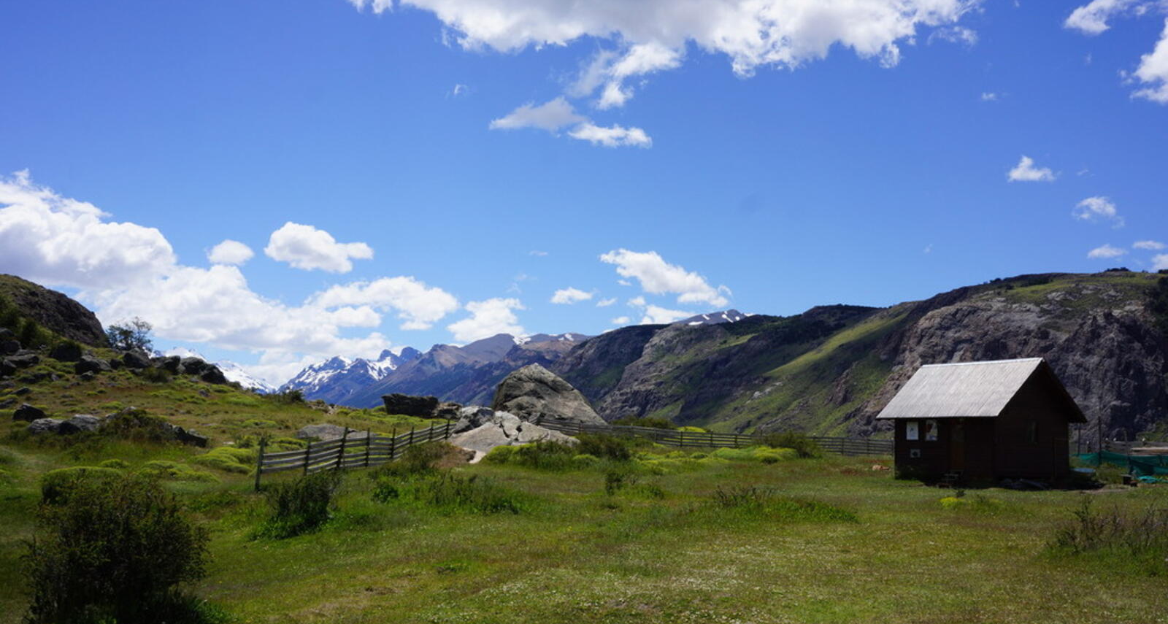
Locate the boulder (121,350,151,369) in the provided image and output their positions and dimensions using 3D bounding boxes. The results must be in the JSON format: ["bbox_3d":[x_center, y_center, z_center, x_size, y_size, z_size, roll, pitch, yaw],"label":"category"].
[{"bbox_3d":[-30.870,3.267,76.000,2.013,1.280,1.711,3,-7,-22],"label":"boulder"}]

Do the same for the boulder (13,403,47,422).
[{"bbox_3d":[-25.631,4.638,51.000,1.473,0.859,1.179,4,-7,-26],"label":"boulder"}]

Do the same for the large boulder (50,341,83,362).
[{"bbox_3d":[-34.741,2.630,74.000,2.256,1.365,1.918,4,-7,-25],"label":"large boulder"}]

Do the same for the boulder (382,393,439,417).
[{"bbox_3d":[-11.504,6.185,73.000,3.700,1.550,2.500,2,-7,-9],"label":"boulder"}]

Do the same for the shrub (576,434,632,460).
[{"bbox_3d":[1.089,7.181,58.500,3.004,1.407,2.554,1,-7,1],"label":"shrub"}]

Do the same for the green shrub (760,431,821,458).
[{"bbox_3d":[12.179,7.818,65.000,3.500,1.550,2.800,0,-7,11],"label":"green shrub"}]

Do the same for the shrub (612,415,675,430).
[{"bbox_3d":[4.732,8.911,88.000,4.872,1.270,3.167,0,-7,3],"label":"shrub"}]

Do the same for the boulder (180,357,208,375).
[{"bbox_3d":[-26.171,3.640,74.000,1.900,1.187,1.615,3,-7,-19],"label":"boulder"}]

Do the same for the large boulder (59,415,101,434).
[{"bbox_3d":[-21.025,4.696,46.000,1.700,0.820,1.400,4,-7,-24],"label":"large boulder"}]

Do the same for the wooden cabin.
[{"bbox_3d":[14.912,4.063,41.342,5.789,4.419,5.094,6,-8,-36],"label":"wooden cabin"}]

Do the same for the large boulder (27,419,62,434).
[{"bbox_3d":[-22.490,4.772,46.000,1.450,0.700,1.200,4,-7,-26],"label":"large boulder"}]

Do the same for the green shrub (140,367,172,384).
[{"bbox_3d":[-26.800,3.936,69.000,2.000,1.050,1.700,3,-7,-21],"label":"green shrub"}]

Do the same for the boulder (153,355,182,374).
[{"bbox_3d":[-27.161,3.422,72.000,1.850,1.200,1.600,3,-7,-21],"label":"boulder"}]

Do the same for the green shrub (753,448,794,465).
[{"bbox_3d":[10.042,7.641,58.500,2.150,0.850,1.800,0,-7,10],"label":"green shrub"}]

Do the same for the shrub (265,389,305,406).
[{"bbox_3d":[-18.180,5.179,67.000,2.419,0.967,1.935,3,-7,-15],"label":"shrub"}]

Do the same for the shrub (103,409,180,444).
[{"bbox_3d":[-18.293,4.702,45.500,3.000,1.350,2.200,3,-7,-22],"label":"shrub"}]

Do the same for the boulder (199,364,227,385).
[{"bbox_3d":[-24.212,4.077,72.000,1.733,1.270,1.473,3,-7,-18],"label":"boulder"}]

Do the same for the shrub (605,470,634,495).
[{"bbox_3d":[0.956,4.650,30.000,0.819,0.674,0.737,1,-7,2],"label":"shrub"}]

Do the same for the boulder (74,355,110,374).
[{"bbox_3d":[-31.213,3.356,70.000,2.200,1.200,1.800,4,-7,-24],"label":"boulder"}]

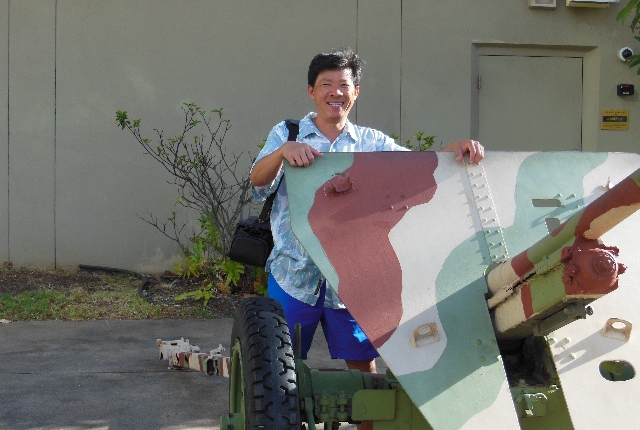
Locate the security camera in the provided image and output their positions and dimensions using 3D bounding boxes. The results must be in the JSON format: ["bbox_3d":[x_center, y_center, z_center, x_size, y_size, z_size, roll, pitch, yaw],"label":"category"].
[{"bbox_3d":[2.639,-1.382,9.550,0.125,0.125,0.110,0,4,-7],"label":"security camera"}]

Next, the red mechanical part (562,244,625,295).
[{"bbox_3d":[0.671,0.134,2.720,0.135,0.130,0.125,0,-11,-11],"label":"red mechanical part"}]

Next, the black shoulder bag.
[{"bbox_3d":[-0.195,-0.074,3.830,0.240,0.500,0.240,1,4,11],"label":"black shoulder bag"}]

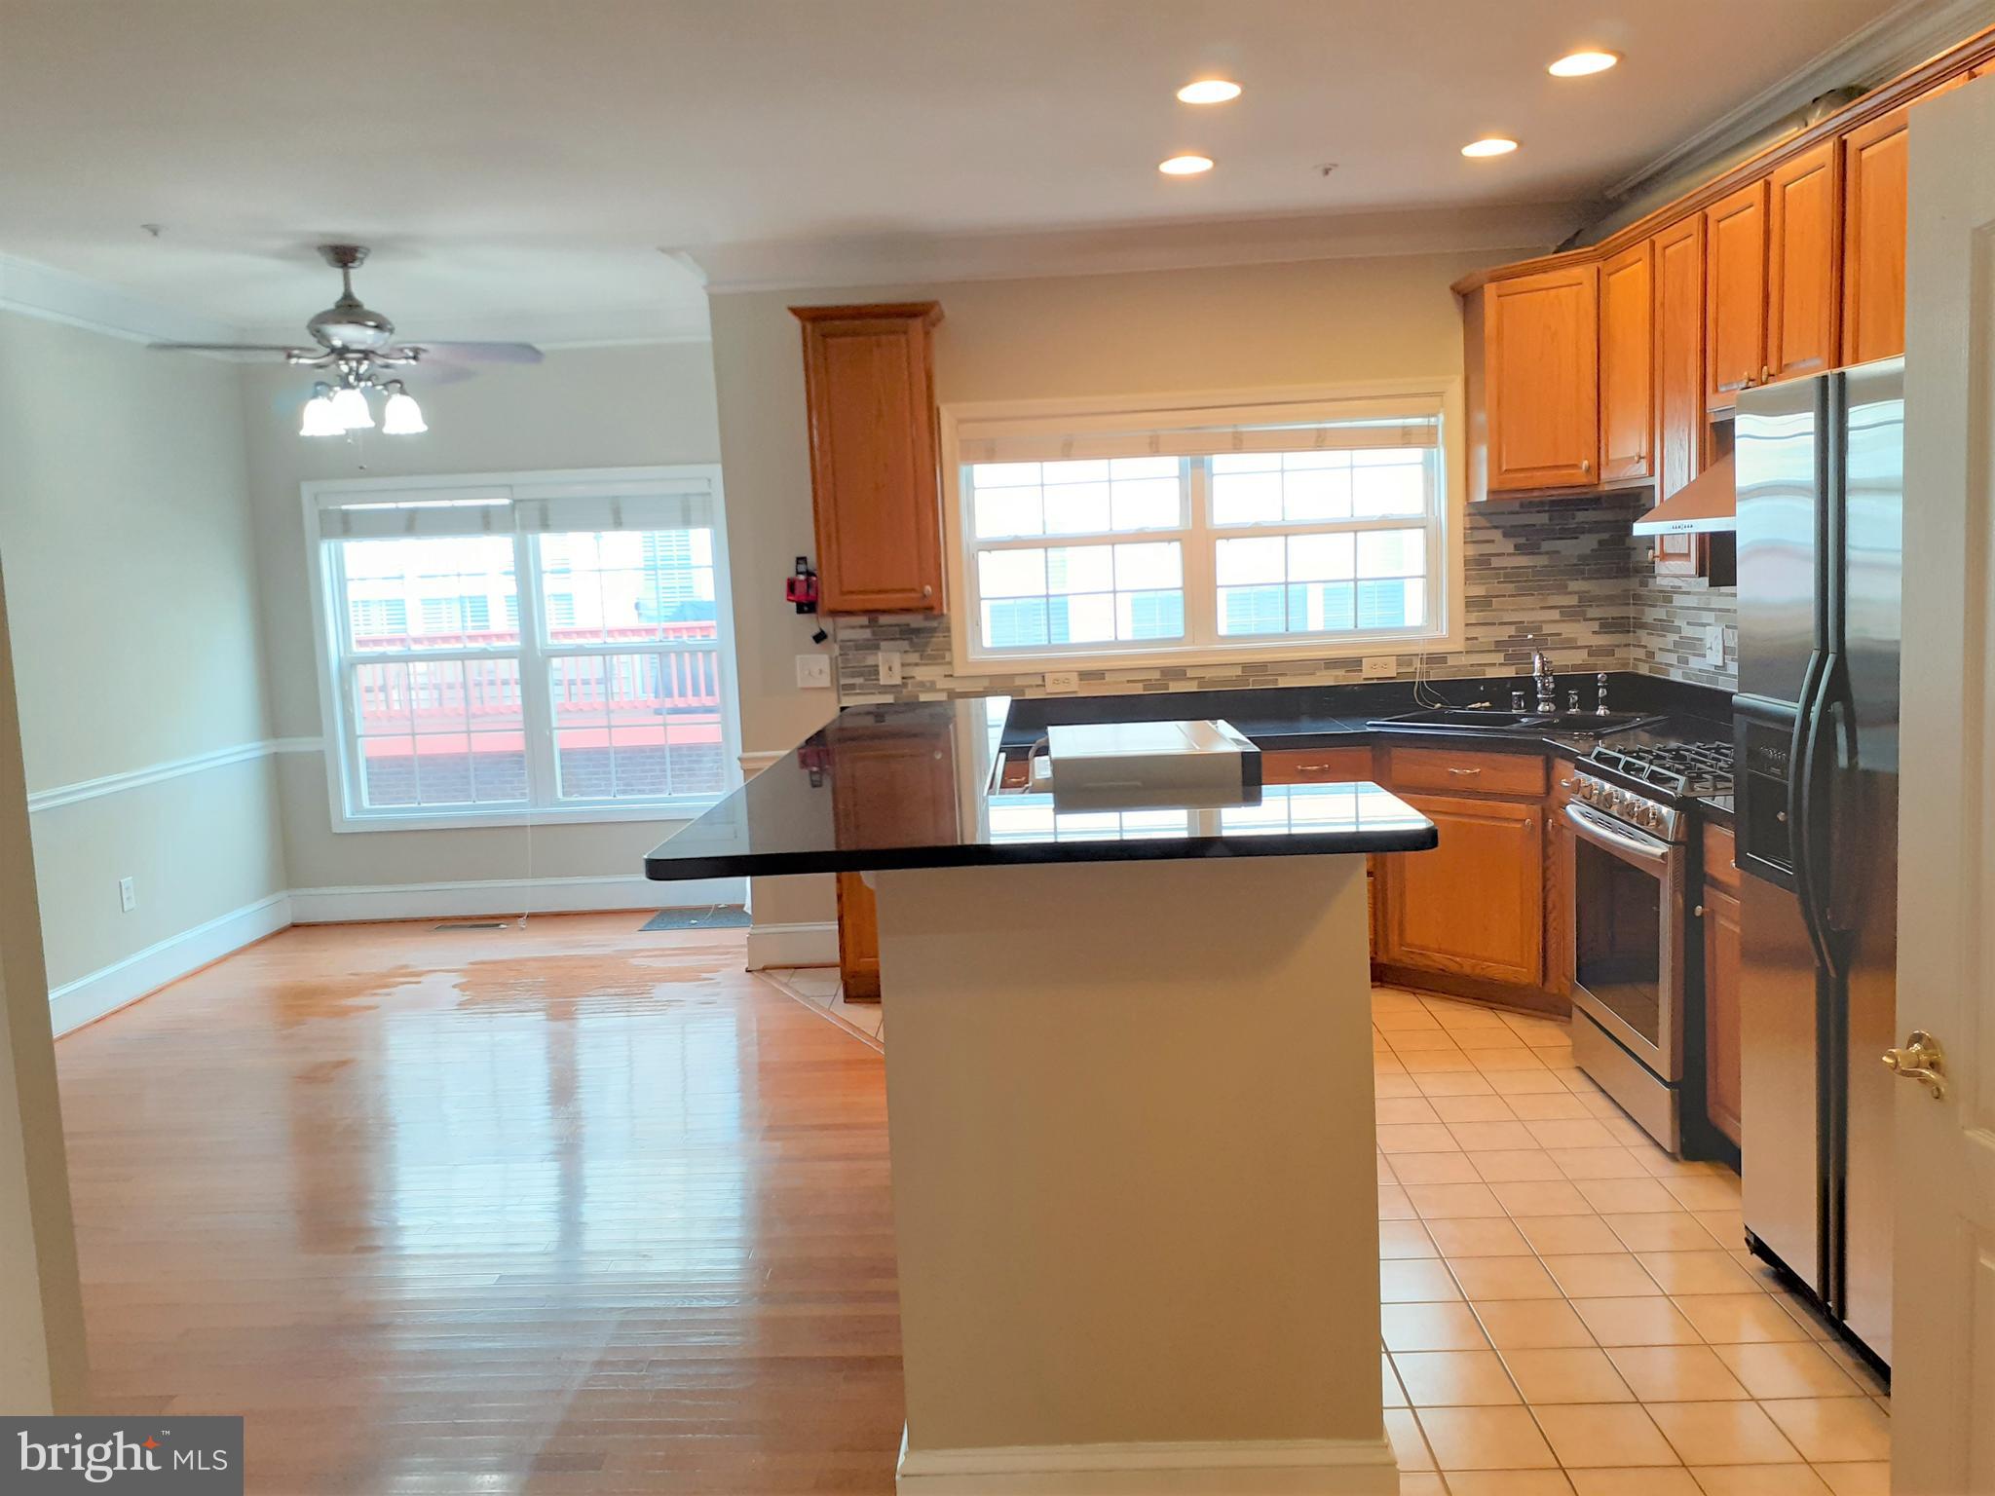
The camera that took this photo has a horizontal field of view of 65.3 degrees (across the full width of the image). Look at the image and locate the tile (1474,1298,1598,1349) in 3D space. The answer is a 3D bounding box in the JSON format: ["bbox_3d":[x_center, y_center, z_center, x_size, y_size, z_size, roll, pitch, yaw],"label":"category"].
[{"bbox_3d":[1.066,1.150,3.100,0.200,0.010,0.200,-2,6,2],"label":"tile"}]

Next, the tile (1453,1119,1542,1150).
[{"bbox_3d":[1.306,1.025,4.099,0.200,0.010,0.200,-2,6,2],"label":"tile"}]

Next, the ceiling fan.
[{"bbox_3d":[-2.120,-1.347,5.133,1.300,0.610,1.300,-2,7,2],"label":"ceiling fan"}]

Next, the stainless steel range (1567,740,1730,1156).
[{"bbox_3d":[1.964,0.508,4.112,0.720,0.930,0.757,-2,6,3],"label":"stainless steel range"}]

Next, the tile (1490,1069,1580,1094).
[{"bbox_3d":[1.523,0.971,4.494,0.200,0.010,0.200,-2,6,2],"label":"tile"}]

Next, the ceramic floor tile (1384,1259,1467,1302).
[{"bbox_3d":[0.870,1.135,3.310,0.200,0.010,0.200,-2,6,2],"label":"ceramic floor tile"}]

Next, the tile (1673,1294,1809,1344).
[{"bbox_3d":[1.471,1.133,3.083,0.200,0.010,0.200,-2,6,2],"label":"tile"}]

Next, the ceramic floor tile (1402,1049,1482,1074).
[{"bbox_3d":[1.293,0.931,4.582,0.197,0.010,0.192,-2,7,2],"label":"ceramic floor tile"}]

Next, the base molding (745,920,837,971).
[{"bbox_3d":[-0.752,0.759,5.927,0.410,0.168,0.020,-2,7,2],"label":"base molding"}]

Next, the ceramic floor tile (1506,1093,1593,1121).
[{"bbox_3d":[1.483,0.972,4.191,0.197,0.010,0.192,-2,7,2],"label":"ceramic floor tile"}]

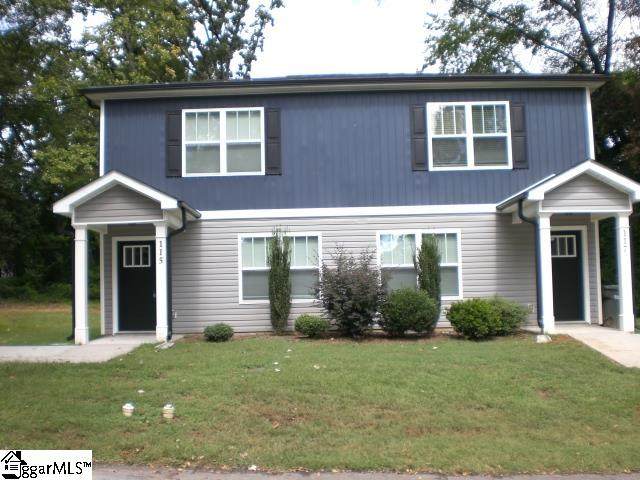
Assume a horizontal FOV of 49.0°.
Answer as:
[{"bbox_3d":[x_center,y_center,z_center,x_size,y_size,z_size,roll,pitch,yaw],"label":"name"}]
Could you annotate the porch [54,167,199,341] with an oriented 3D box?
[{"bbox_3d":[-3.875,0.406,14.496,2.477,3.334,2.126,-1,-3,0],"label":"porch"}]

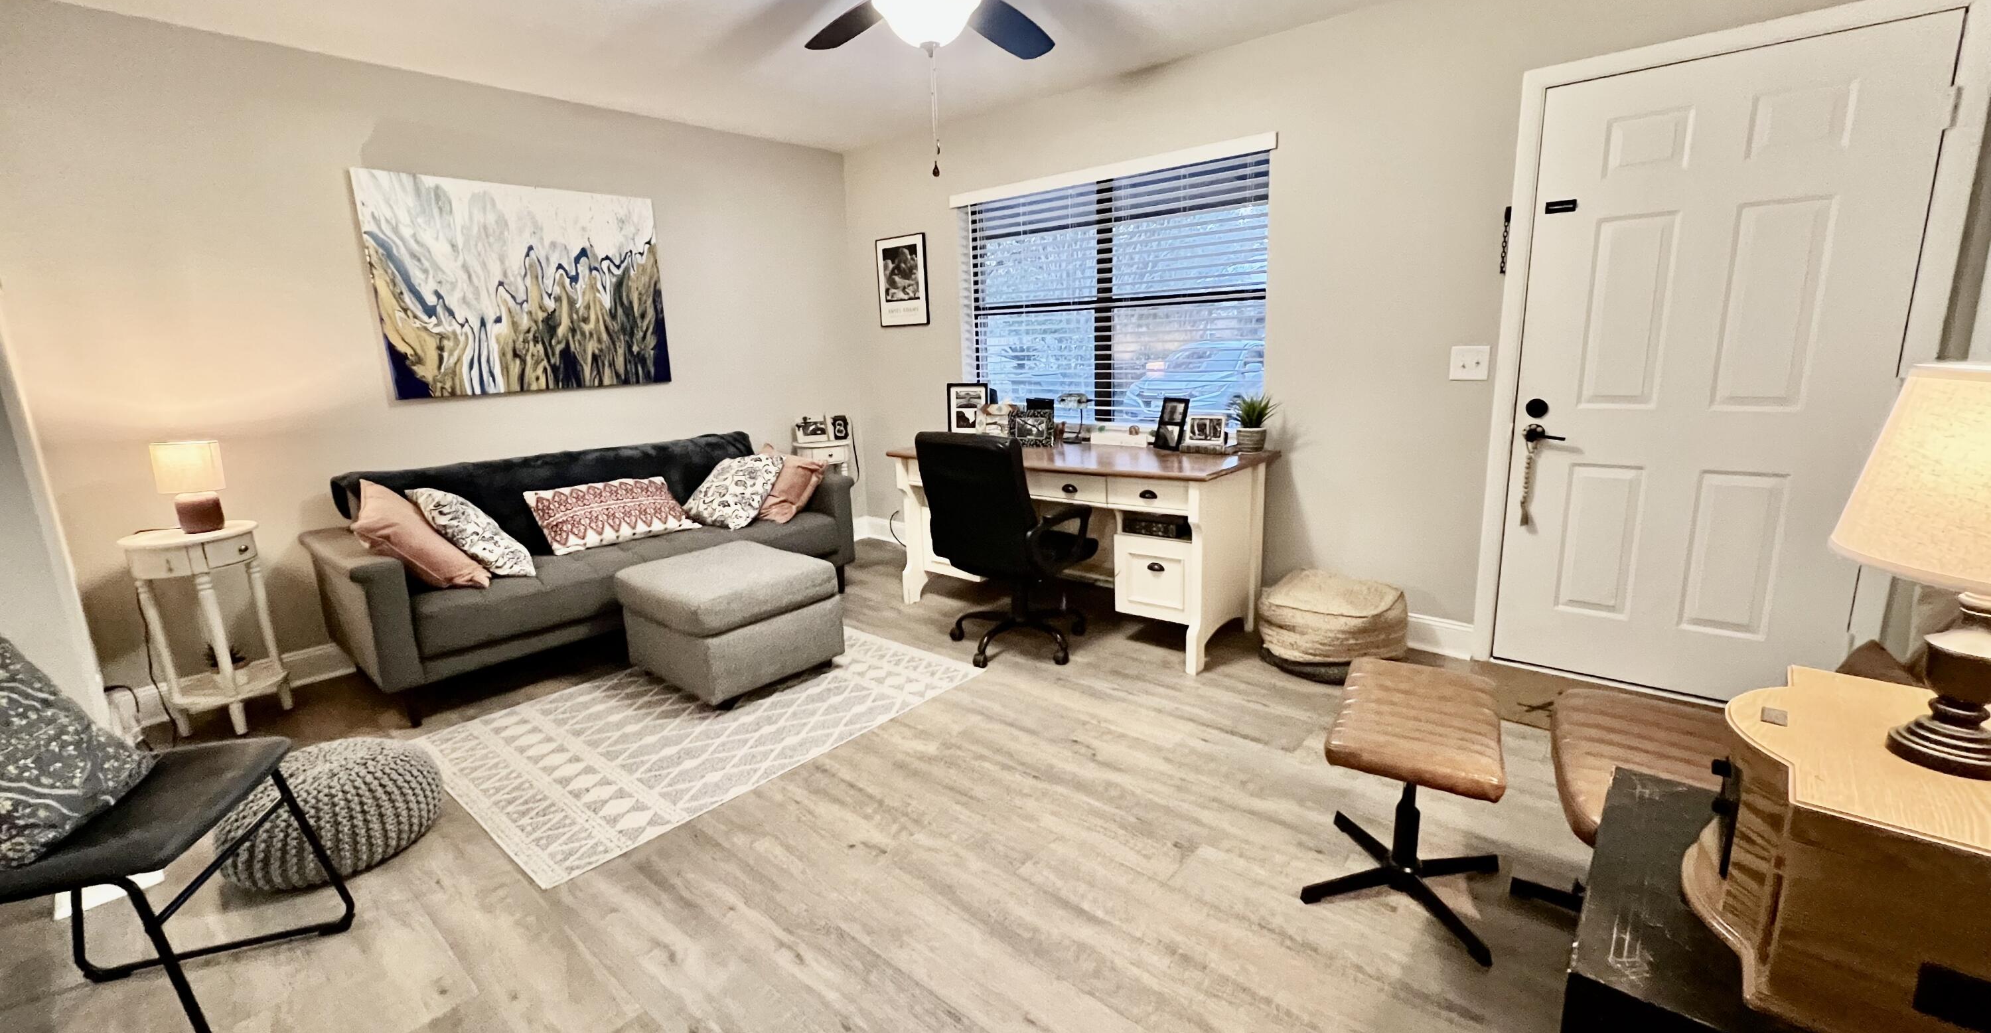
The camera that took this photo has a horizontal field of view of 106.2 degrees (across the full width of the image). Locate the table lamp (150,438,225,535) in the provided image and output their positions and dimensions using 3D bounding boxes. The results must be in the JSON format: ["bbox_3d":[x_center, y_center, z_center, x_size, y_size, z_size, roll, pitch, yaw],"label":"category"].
[{"bbox_3d":[-3.017,-0.111,2.818,0.180,0.330,0.180,8,17,41],"label":"table lamp"}]

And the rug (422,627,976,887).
[{"bbox_3d":[-1.082,0.717,2.899,1.280,0.012,1.630,8,16,41],"label":"rug"}]

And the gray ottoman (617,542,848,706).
[{"bbox_3d":[-1.050,0.403,2.991,0.620,0.430,0.590,8,15,37],"label":"gray ottoman"}]

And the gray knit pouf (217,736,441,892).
[{"bbox_3d":[-1.652,0.735,1.876,0.430,0.275,0.430,8,15,37],"label":"gray knit pouf"}]

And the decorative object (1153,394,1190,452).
[{"bbox_3d":[0.817,-0.423,3.452,0.130,0.240,0.075,8,16,41],"label":"decorative object"}]

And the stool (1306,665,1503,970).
[{"bbox_3d":[0.929,0.635,1.663,0.350,0.420,0.430,6,14,31],"label":"stool"}]

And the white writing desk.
[{"bbox_3d":[0.343,0.088,3.502,1.630,0.760,0.740,8,15,37],"label":"white writing desk"}]

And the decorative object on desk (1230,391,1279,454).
[{"bbox_3d":[1.101,-0.399,3.201,0.195,0.250,0.195,8,16,41],"label":"decorative object on desk"}]

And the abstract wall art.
[{"bbox_3d":[-2.287,-1.125,3.718,0.035,0.970,1.275,8,16,41],"label":"abstract wall art"}]

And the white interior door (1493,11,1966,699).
[{"bbox_3d":[2.238,-0.385,2.431,0.905,2.020,0.045,7,16,38],"label":"white interior door"}]

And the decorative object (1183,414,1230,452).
[{"bbox_3d":[0.912,-0.366,3.243,0.175,0.140,0.035,8,15,37],"label":"decorative object"}]

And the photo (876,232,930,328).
[{"bbox_3d":[-0.572,-1.420,4.541,0.400,0.520,0.025,8,15,37],"label":"photo"}]

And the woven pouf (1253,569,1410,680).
[{"bbox_3d":[1.269,0.417,2.817,0.480,0.350,0.480,8,15,37],"label":"woven pouf"}]

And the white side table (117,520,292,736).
[{"bbox_3d":[-2.715,0.397,2.607,0.340,0.690,0.340,-1,12,1],"label":"white side table"}]

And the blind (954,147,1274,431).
[{"bbox_3d":[0.481,-1.043,3.766,1.720,1.160,0.060,7,16,38],"label":"blind"}]

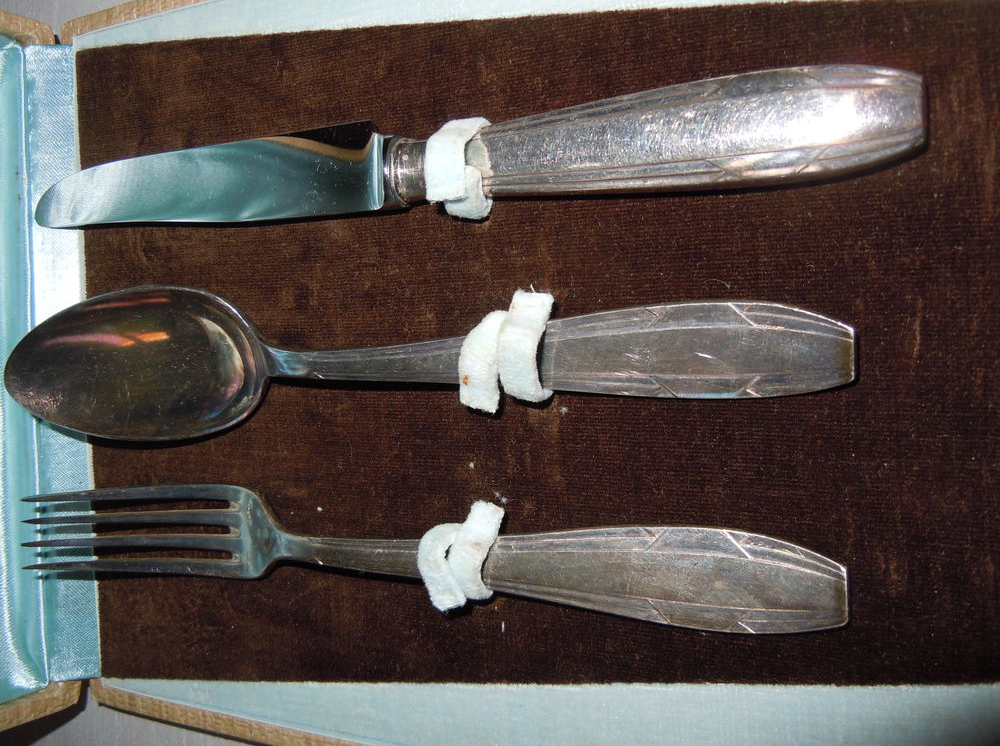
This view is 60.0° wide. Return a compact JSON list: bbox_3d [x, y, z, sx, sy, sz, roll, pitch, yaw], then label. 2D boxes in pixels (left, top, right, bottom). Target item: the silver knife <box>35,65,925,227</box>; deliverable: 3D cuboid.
[{"bbox_3d":[-0.024,-0.040,0.170,0.193,0.014,0.018,0,92,25],"label":"silver knife"}]

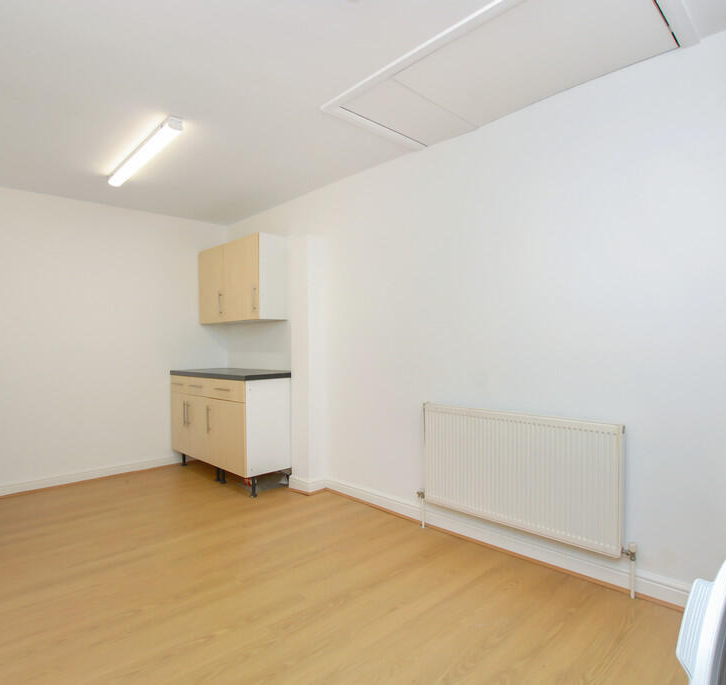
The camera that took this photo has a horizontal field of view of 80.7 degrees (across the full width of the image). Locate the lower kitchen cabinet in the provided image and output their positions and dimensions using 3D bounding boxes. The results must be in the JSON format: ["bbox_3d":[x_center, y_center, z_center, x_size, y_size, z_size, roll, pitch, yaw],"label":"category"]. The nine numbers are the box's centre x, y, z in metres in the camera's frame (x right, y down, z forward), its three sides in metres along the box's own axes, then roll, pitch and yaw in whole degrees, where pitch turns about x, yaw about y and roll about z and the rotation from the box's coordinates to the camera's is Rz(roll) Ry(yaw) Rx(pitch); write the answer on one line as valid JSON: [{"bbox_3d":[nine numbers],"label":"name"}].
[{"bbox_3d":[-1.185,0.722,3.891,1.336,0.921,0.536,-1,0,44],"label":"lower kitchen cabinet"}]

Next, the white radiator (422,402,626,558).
[{"bbox_3d":[0.791,0.669,2.292,1.049,0.599,0.101,-1,0,44],"label":"white radiator"}]

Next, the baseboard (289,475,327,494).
[{"bbox_3d":[-0.438,1.120,3.409,0.238,0.113,0.202,-1,0,44],"label":"baseboard"}]

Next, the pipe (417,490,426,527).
[{"bbox_3d":[0.371,1.044,2.704,0.045,0.248,0.037,-1,0,44],"label":"pipe"}]

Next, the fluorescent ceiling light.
[{"bbox_3d":[-1.421,-1.181,2.729,1.184,0.070,0.075,-1,0,45],"label":"fluorescent ceiling light"}]

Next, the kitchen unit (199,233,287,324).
[{"bbox_3d":[-1.155,-0.552,4.052,1.083,0.729,0.293,-1,0,44],"label":"kitchen unit"}]

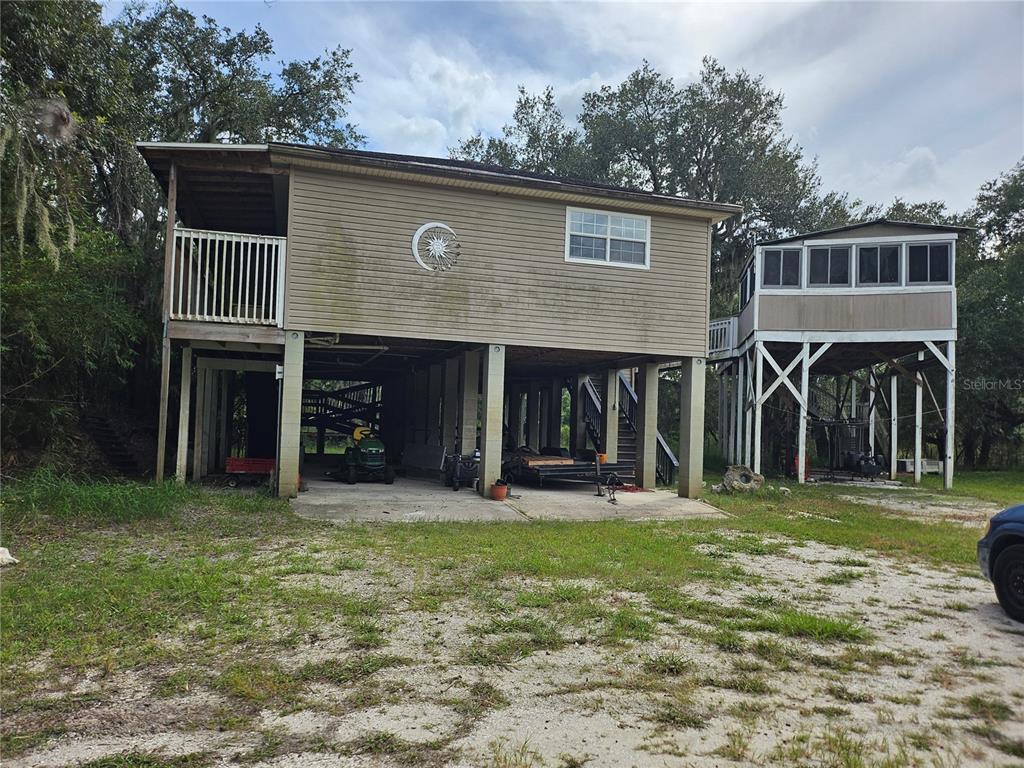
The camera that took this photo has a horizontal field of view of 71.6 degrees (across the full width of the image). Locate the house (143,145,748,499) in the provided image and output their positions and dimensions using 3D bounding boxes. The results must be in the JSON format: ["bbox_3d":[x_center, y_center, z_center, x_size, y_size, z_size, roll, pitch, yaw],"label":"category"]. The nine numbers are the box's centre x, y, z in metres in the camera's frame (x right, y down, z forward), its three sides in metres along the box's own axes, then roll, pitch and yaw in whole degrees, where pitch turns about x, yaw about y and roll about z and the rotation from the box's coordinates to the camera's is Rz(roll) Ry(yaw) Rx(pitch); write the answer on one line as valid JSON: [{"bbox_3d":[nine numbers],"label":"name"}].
[{"bbox_3d":[-2.508,-1.518,18.911,11.211,7.726,12.524,3,-3,-16],"label":"house"}]

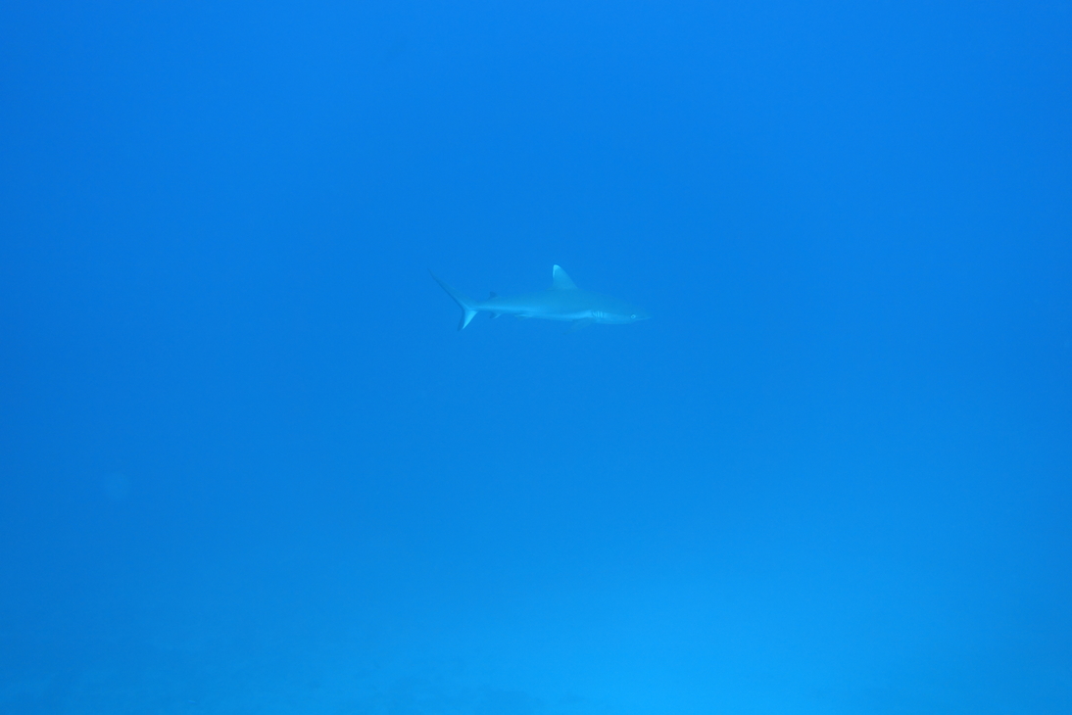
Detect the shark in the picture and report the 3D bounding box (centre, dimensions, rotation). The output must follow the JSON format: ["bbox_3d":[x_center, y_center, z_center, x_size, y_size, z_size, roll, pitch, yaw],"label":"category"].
[{"bbox_3d":[0.036,-0.394,9.900,1.460,0.430,0.520,2,5,4],"label":"shark"}]

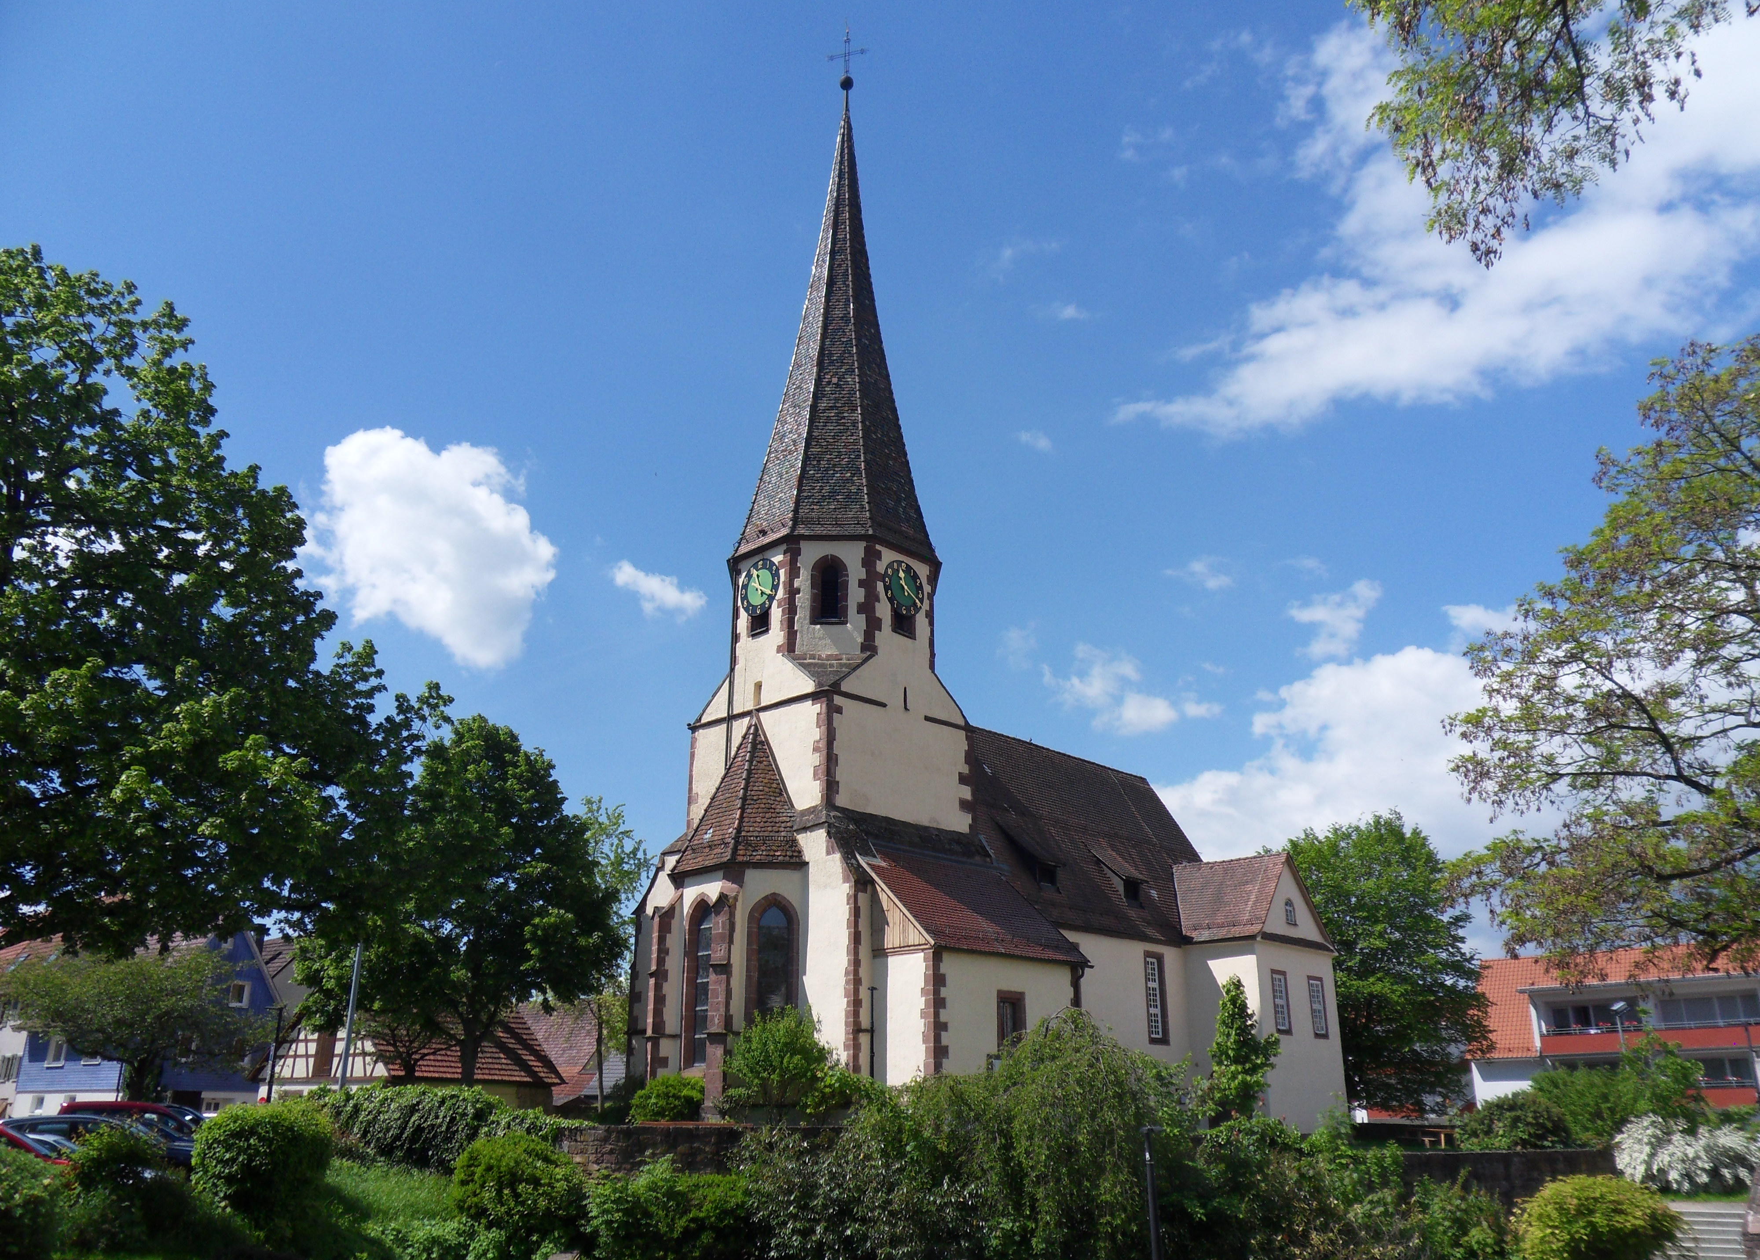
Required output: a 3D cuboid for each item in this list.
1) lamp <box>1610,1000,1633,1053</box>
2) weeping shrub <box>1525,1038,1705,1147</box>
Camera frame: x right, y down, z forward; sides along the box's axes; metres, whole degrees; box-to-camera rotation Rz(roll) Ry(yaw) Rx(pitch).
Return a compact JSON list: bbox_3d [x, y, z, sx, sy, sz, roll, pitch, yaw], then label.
[{"bbox_3d":[25.383,15.139,46.605,0.450,5.050,0.600,14,-24,-34],"label":"lamp"},{"bbox_3d":[22.759,14.205,42.165,5.200,3.480,4.200,-10,-22,25],"label":"weeping shrub"}]

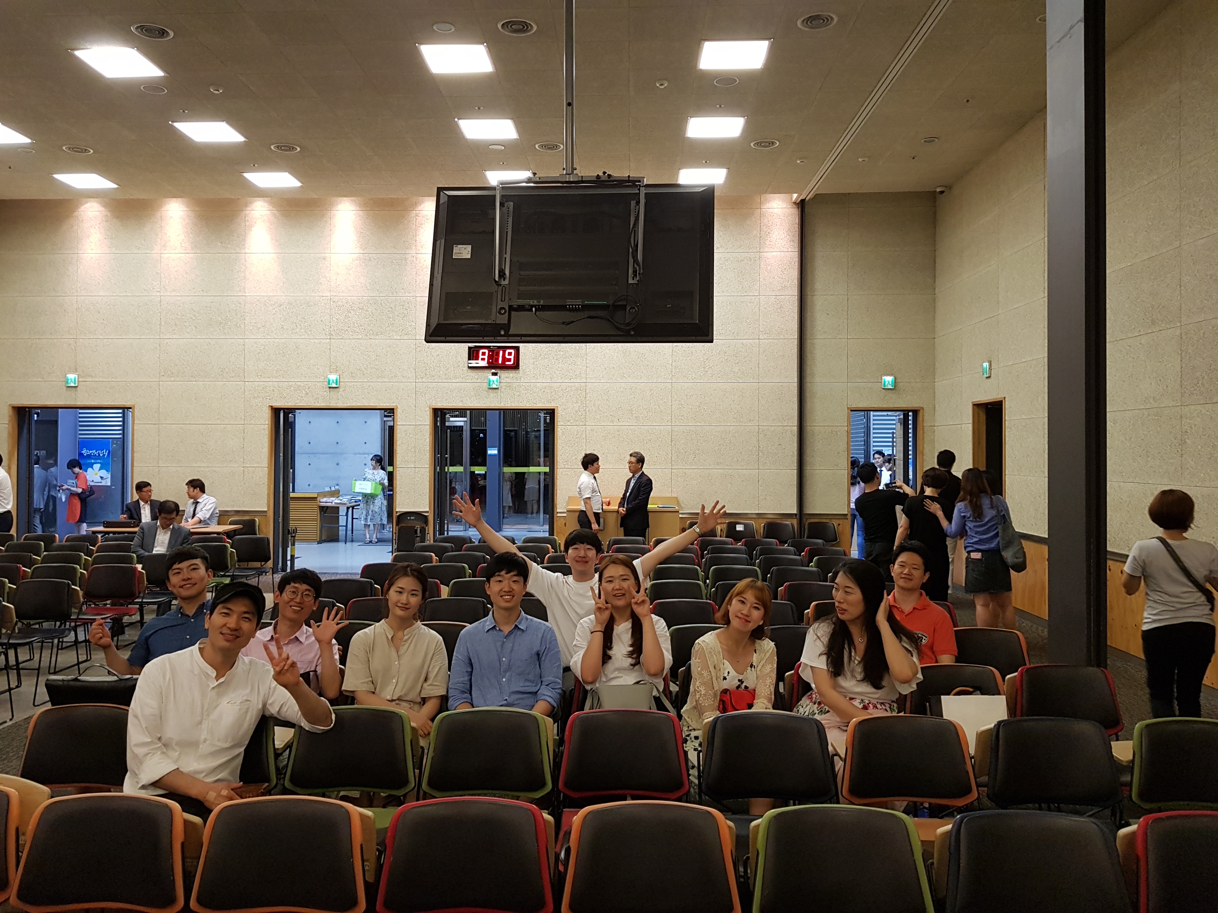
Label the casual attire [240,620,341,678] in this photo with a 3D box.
[{"bbox_3d":[-1.370,0.944,3.950,0.460,0.470,0.290,0,0,-9],"label":"casual attire"}]

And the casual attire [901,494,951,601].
[{"bbox_3d":[2.660,0.830,7.700,0.430,1.000,0.280,0,0,9],"label":"casual attire"}]

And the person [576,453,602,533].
[{"bbox_3d":[-0.237,0.803,11.100,0.300,1.680,0.460,0,0,18],"label":"person"}]

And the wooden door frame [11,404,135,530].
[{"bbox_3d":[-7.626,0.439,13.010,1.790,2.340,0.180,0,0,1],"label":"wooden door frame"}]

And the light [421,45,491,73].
[{"bbox_3d":[-1.373,-3.630,8.300,0.620,0.050,0.620,0,0,2],"label":"light"}]

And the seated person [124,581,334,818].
[{"bbox_3d":[-1.228,1.061,2.970,0.670,1.270,0.720,0,0,-14],"label":"seated person"}]

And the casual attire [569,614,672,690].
[{"bbox_3d":[0.050,0.875,3.730,0.420,0.480,0.320,0,0,0],"label":"casual attire"}]

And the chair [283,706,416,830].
[{"bbox_3d":[-0.925,1.285,3.020,0.500,0.790,0.550,0,0,3],"label":"chair"}]

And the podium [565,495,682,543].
[{"bbox_3d":[0.199,1.103,12.330,1.490,1.090,0.550,0,0,1],"label":"podium"}]

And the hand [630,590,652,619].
[{"bbox_3d":[0.129,0.575,3.650,0.090,0.150,0.070,-6,0,0],"label":"hand"}]

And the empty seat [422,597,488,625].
[{"bbox_3d":[-0.902,1.292,5.470,0.490,0.790,0.540,0,0,2],"label":"empty seat"}]

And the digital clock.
[{"bbox_3d":[-1.610,-1.383,12.780,0.715,0.320,0.080,0,0,2],"label":"digital clock"}]

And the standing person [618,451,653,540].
[{"bbox_3d":[0.317,0.797,11.100,0.310,1.700,0.470,0,0,-37],"label":"standing person"}]

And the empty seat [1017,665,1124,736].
[{"bbox_3d":[1.934,1.284,3.733,0.480,0.790,0.570,0,0,2],"label":"empty seat"}]

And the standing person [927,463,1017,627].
[{"bbox_3d":[2.949,0.878,7.480,0.660,1.590,0.420,0,0,14],"label":"standing person"}]

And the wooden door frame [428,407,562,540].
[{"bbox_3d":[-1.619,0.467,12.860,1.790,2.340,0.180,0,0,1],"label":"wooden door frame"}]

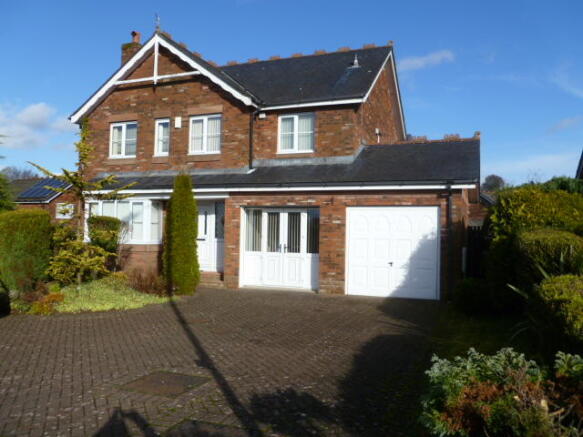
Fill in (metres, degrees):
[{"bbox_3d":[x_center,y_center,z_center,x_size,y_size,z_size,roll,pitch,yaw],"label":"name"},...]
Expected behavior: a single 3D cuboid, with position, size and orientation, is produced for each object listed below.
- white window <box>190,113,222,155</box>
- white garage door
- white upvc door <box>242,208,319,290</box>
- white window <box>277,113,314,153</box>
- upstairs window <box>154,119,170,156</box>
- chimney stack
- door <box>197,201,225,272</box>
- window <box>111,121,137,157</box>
[{"bbox_3d":[-2.542,-2.458,13.854,1.095,1.150,0.100,0,-2,21],"label":"white window"},{"bbox_3d":[2.417,0.814,11.426,2.239,2.187,0.080,0,-2,21],"label":"white garage door"},{"bbox_3d":[-0.277,0.791,12.599,2.230,2.170,0.100,0,-2,21],"label":"white upvc door"},{"bbox_3d":[0.129,-2.412,13.437,1.092,1.108,0.100,0,-2,21],"label":"white window"},{"bbox_3d":[-3.942,-2.454,14.379,0.529,1.126,0.100,0,-2,21],"label":"upstairs window"},{"bbox_3d":[-5.879,-5.902,17.636,0.560,2.000,0.700,0,-2,21],"label":"chimney stack"},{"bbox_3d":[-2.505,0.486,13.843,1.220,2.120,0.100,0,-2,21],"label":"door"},{"bbox_3d":[-5.313,-2.465,14.894,1.059,1.117,0.100,0,-2,21],"label":"window"}]

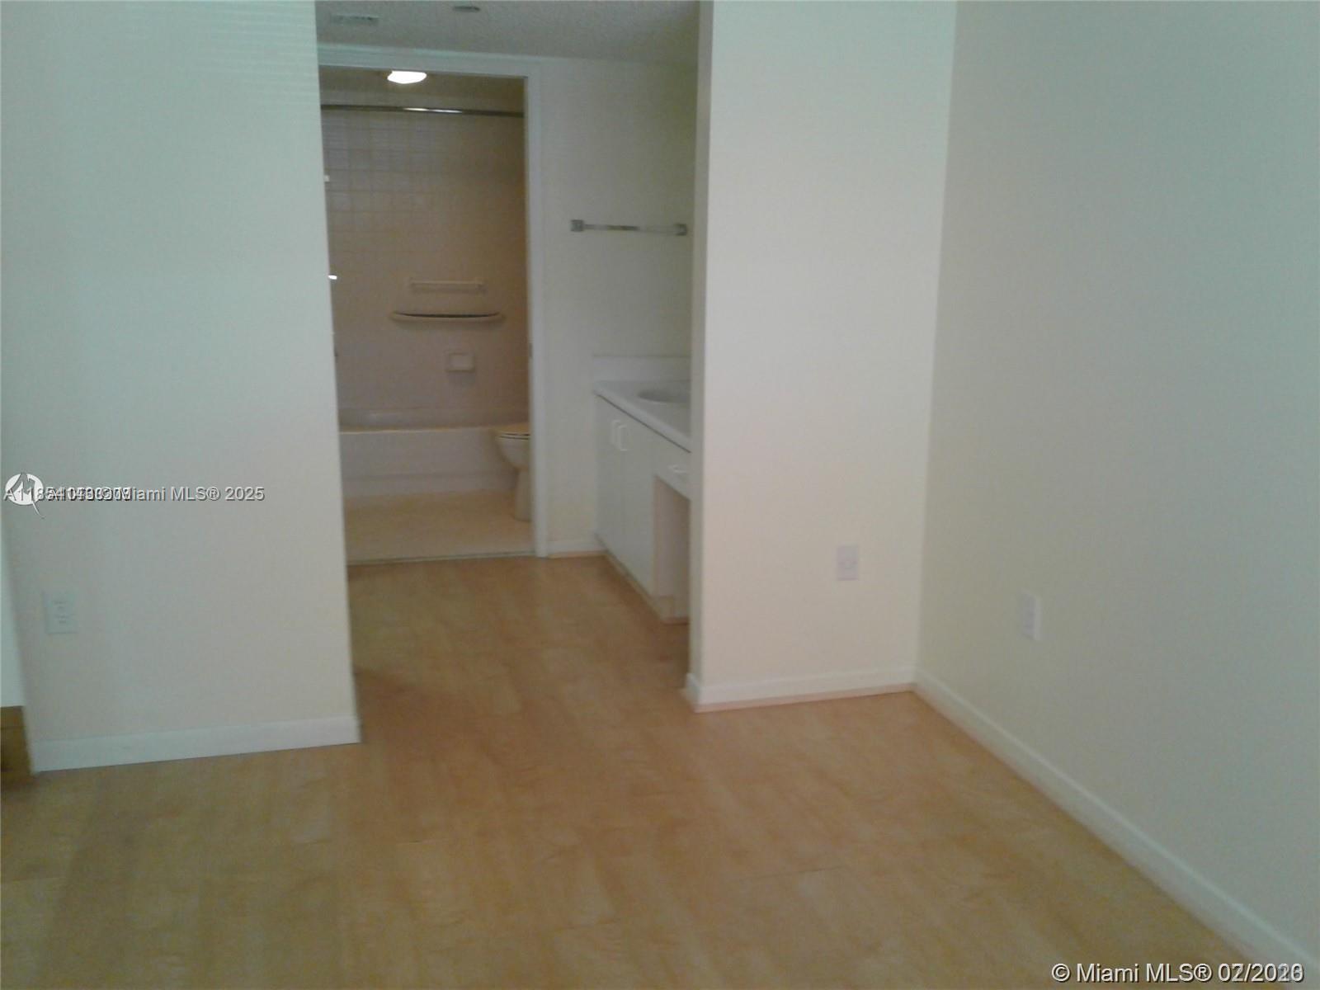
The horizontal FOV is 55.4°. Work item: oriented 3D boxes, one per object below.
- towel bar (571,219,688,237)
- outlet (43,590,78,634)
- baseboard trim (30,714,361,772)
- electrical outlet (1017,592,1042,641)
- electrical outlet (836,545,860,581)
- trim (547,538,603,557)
[{"bbox_3d":[-0.131,-1.149,5.415,0.504,0.050,0.070,-3,13,-15],"label":"towel bar"},{"bbox_3d":[-1.607,0.318,3.380,0.074,0.115,0.012,-3,13,-15],"label":"outlet"},{"bbox_3d":[-1.293,0.695,3.550,0.869,0.086,0.018,-3,13,-15],"label":"baseboard trim"},{"bbox_3d":[1.004,0.324,3.417,0.016,0.115,0.074,-3,13,-15],"label":"electrical outlet"},{"bbox_3d":[0.594,0.217,3.957,0.072,0.115,0.012,-3,13,-15],"label":"electrical outlet"},{"bbox_3d":[-0.380,0.237,5.682,0.266,0.083,0.018,-3,13,-15],"label":"trim"}]

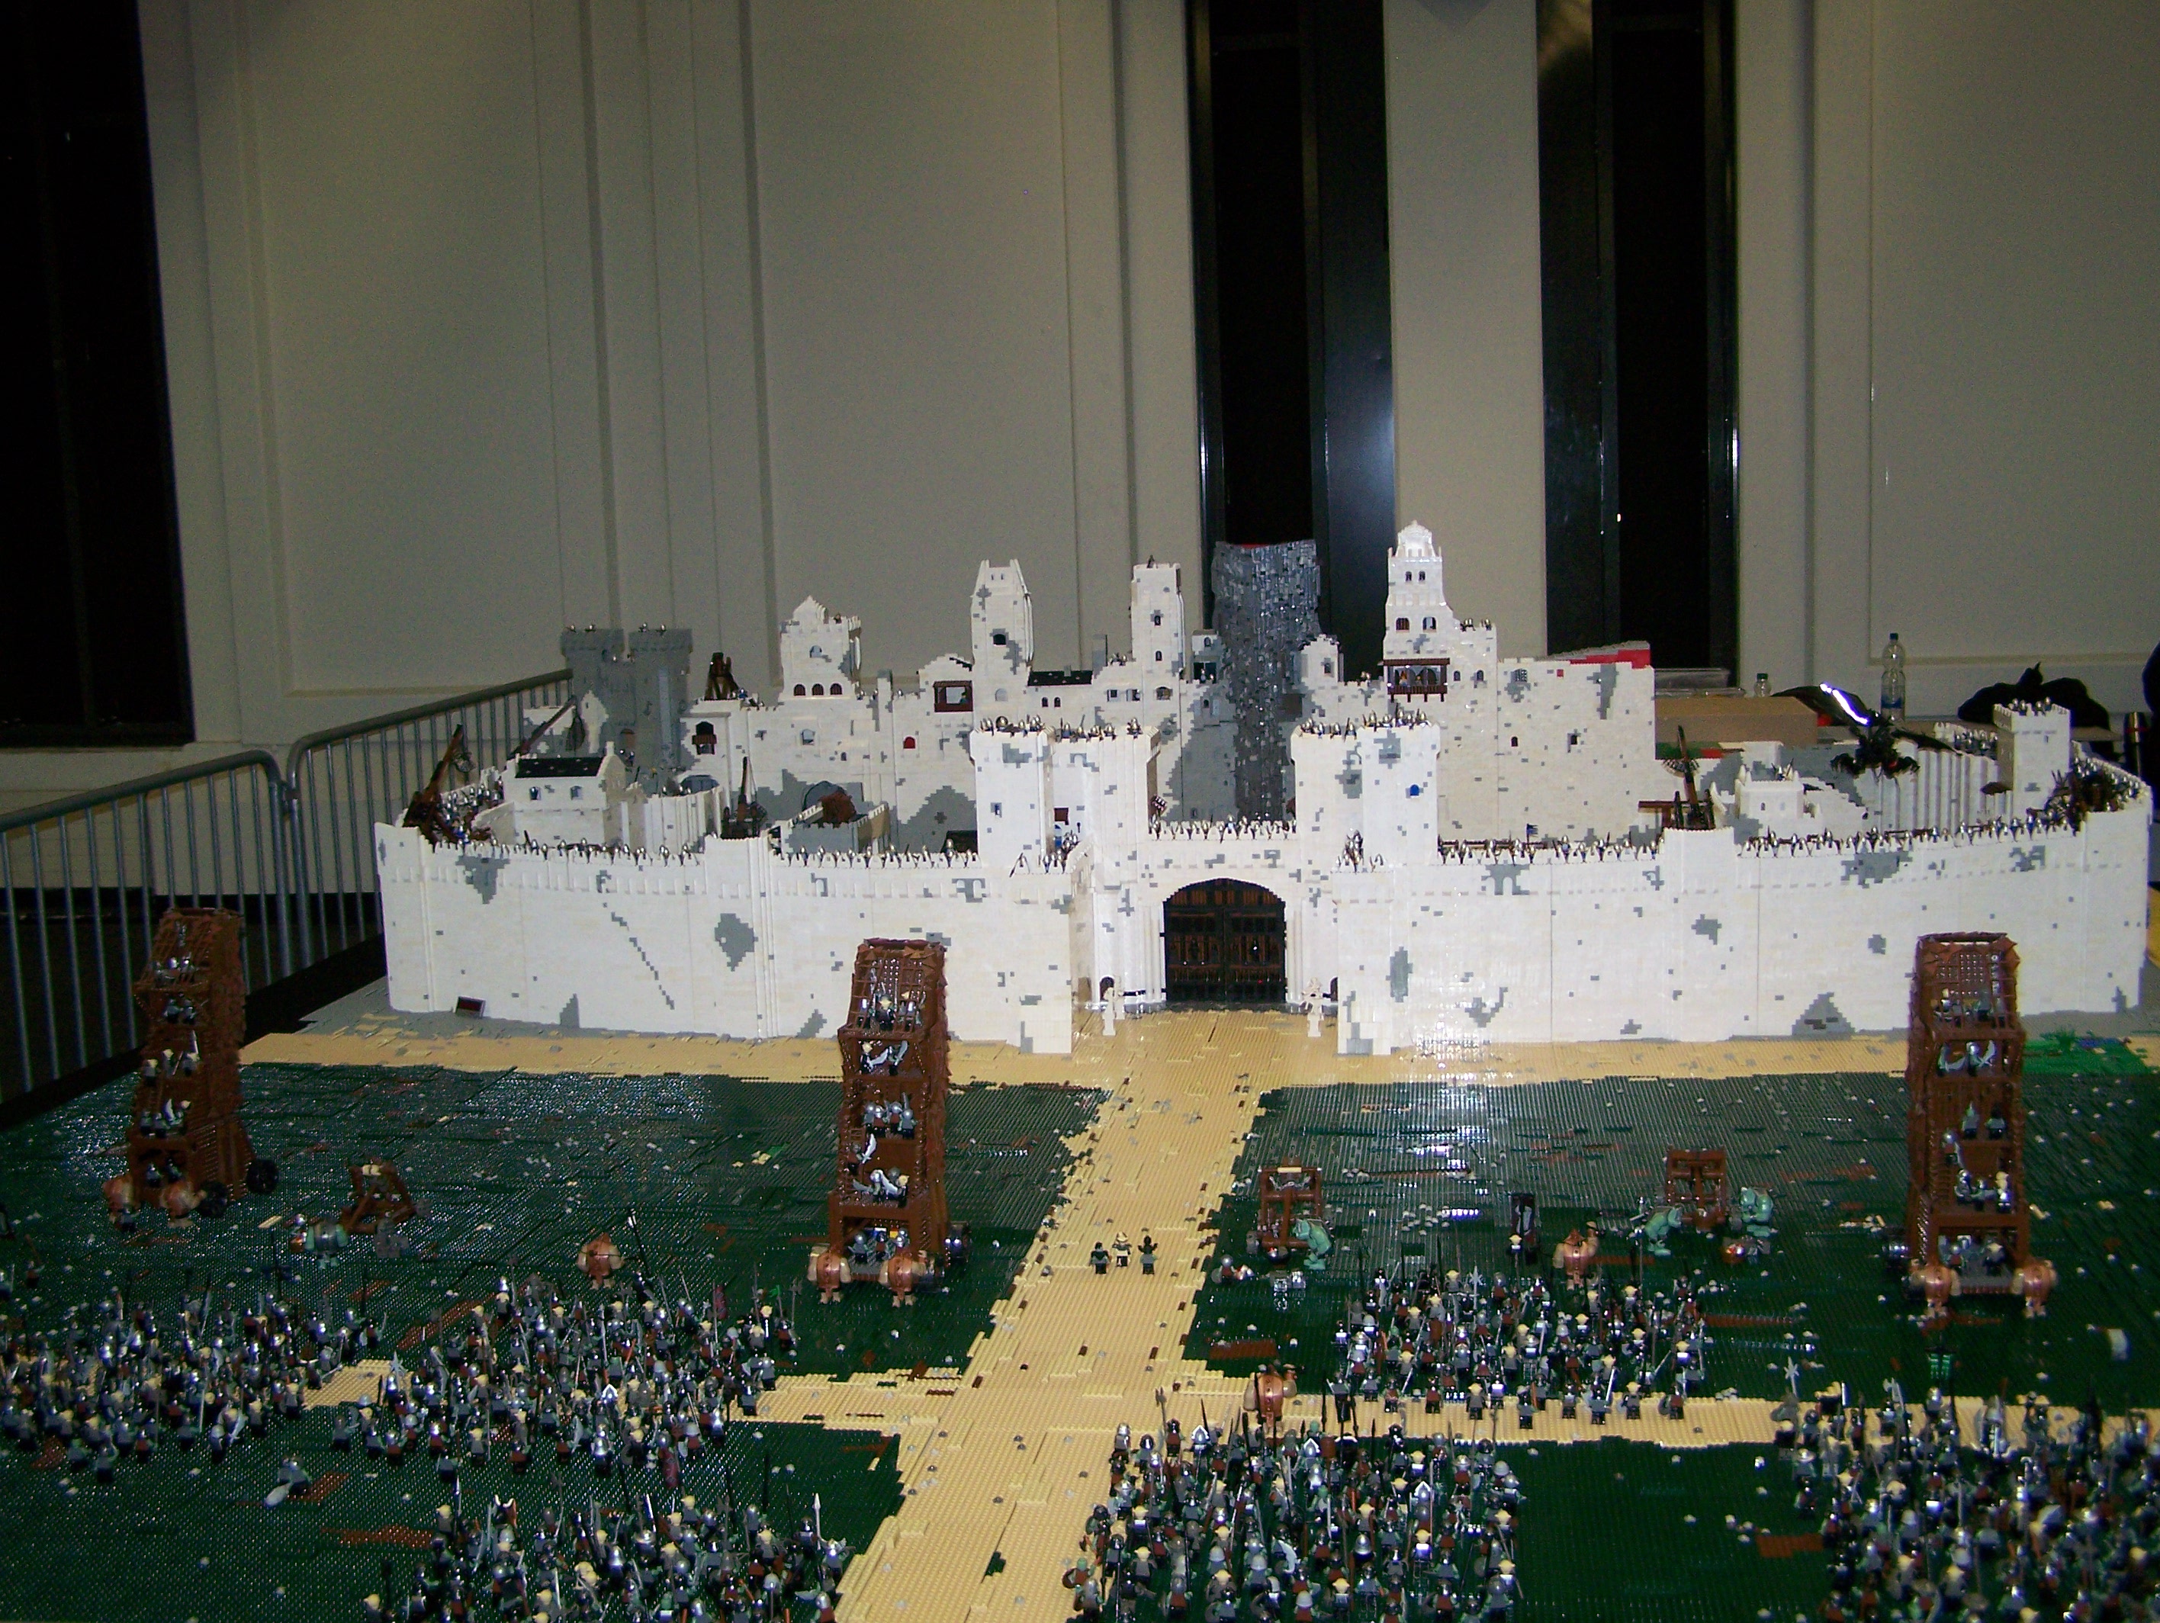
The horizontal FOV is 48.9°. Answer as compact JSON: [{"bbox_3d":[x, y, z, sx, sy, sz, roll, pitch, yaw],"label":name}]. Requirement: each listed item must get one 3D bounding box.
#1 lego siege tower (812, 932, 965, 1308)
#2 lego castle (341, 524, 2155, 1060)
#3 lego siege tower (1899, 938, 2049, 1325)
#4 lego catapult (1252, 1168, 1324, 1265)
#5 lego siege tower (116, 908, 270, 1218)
[{"bbox_3d":[-0.260,0.407,3.204,0.172,0.455,0.185,0,8,9],"label":"lego siege tower"},{"bbox_3d":[0.365,-0.141,5.291,3.720,0.920,1.950,0,8,9],"label":"lego castle"},{"bbox_3d":[1.127,0.390,3.026,0.172,0.455,0.185,-1,8,4],"label":"lego siege tower"},{"bbox_3d":[0.291,0.551,3.292,0.105,0.115,0.135,0,8,9],"label":"lego catapult"},{"bbox_3d":[-1.370,0.381,3.629,0.172,0.455,0.185,1,9,20],"label":"lego siege tower"}]

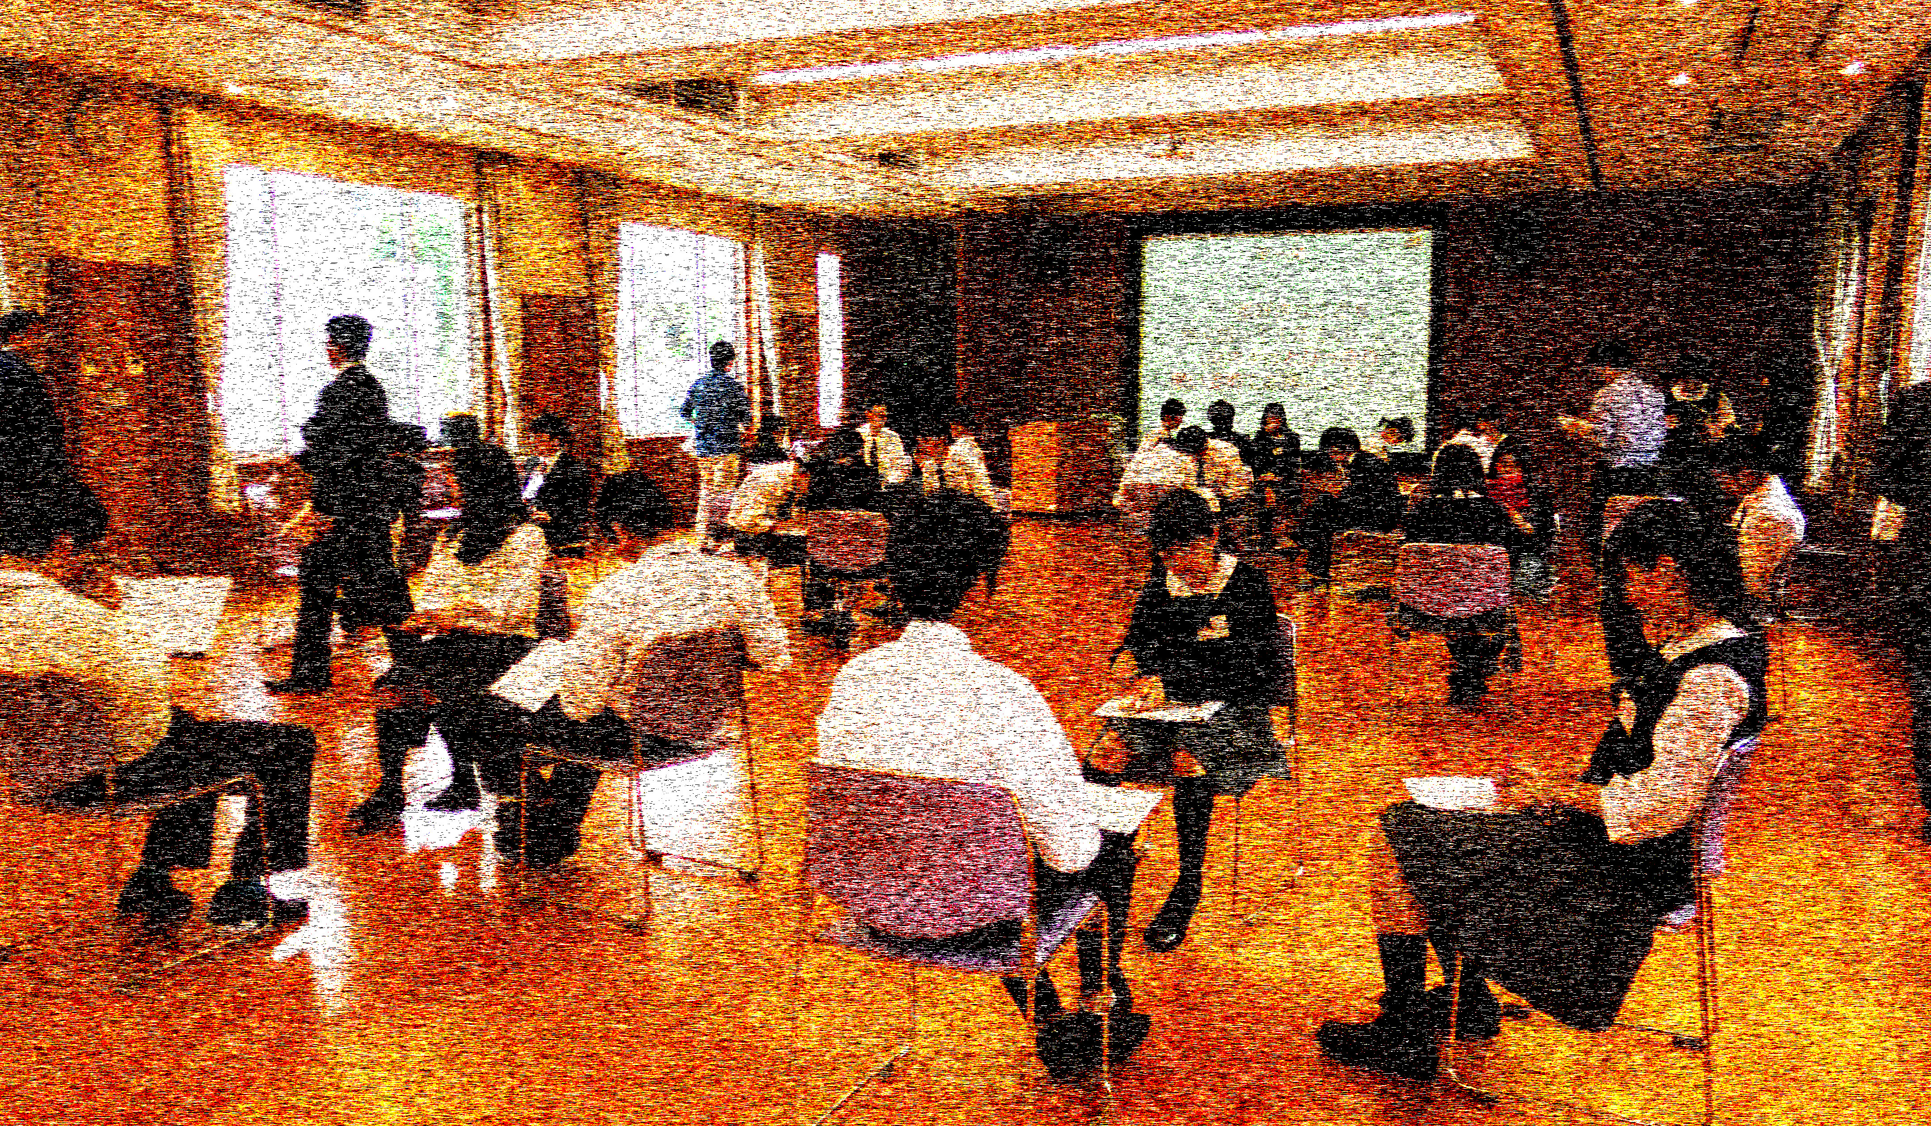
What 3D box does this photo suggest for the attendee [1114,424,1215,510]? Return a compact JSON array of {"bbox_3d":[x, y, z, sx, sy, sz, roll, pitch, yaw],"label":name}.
[{"bbox_3d":[1.344,-0.366,9.836,0.530,1.160,0.780,4,8,22],"label":"attendee"}]

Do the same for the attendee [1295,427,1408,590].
[{"bbox_3d":[2.716,-0.373,10.300,0.760,1.200,0.460,4,8,25],"label":"attendee"}]

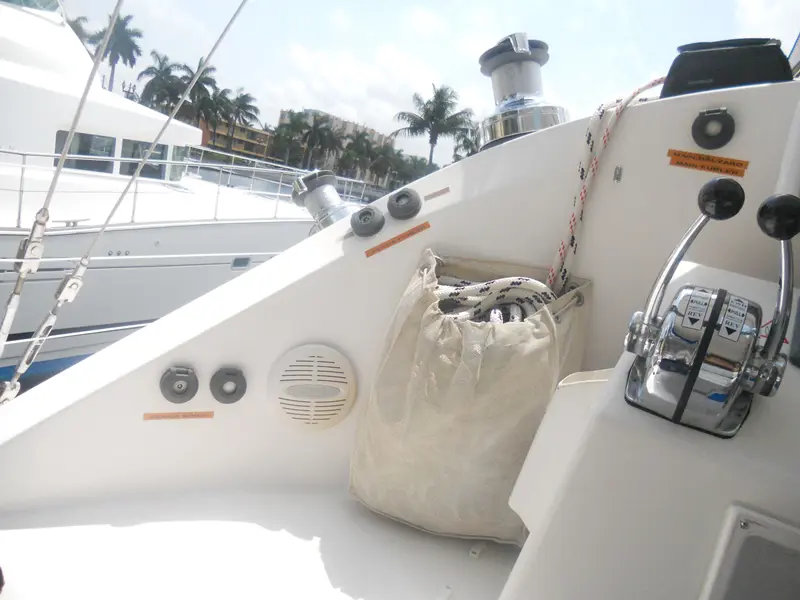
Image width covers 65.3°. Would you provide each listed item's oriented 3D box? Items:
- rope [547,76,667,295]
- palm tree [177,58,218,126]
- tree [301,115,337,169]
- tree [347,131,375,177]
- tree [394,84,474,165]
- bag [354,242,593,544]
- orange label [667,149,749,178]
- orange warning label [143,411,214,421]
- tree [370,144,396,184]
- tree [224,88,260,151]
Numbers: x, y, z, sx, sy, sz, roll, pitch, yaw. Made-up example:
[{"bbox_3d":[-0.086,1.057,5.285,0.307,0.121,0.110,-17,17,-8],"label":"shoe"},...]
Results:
[{"bbox_3d":[0.372,-0.205,1.130,0.150,0.365,0.100,12,12,19],"label":"rope"},{"bbox_3d":[-23.950,-21.916,73.213,4.800,12.300,4.800,8,11,0],"label":"palm tree"},{"bbox_3d":[-11.913,-22.066,88.835,5.100,8.400,5.100,8,11,0],"label":"tree"},{"bbox_3d":[-7.055,-24.310,105.859,4.700,8.700,4.700,8,11,0],"label":"tree"},{"bbox_3d":[2.017,-10.711,43.844,5.500,8.500,5.500,8,11,0],"label":"tree"},{"bbox_3d":[0.119,0.174,1.150,0.340,0.450,0.240,7,11,-2],"label":"bag"},{"bbox_3d":[0.483,-0.215,0.981,0.118,0.025,0.002,16,6,24],"label":"orange label"},{"bbox_3d":[-0.389,0.205,1.100,0.117,0.013,0.002,2,5,-20],"label":"orange warning label"},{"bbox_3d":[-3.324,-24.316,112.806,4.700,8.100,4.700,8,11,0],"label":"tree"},{"bbox_3d":[-21.259,-22.728,83.033,4.900,10.400,4.900,8,11,0],"label":"tree"}]

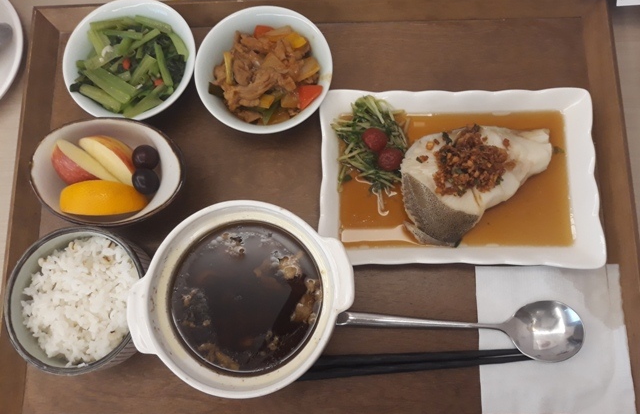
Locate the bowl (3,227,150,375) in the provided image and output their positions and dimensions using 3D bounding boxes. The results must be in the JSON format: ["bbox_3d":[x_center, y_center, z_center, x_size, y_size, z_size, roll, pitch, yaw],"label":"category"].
[{"bbox_3d":[-0.180,0.076,0.402,0.106,0.065,0.106,-1,80,2],"label":"bowl"}]

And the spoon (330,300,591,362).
[{"bbox_3d":[0.112,0.098,0.408,0.199,0.022,0.048,2,80,3],"label":"spoon"}]

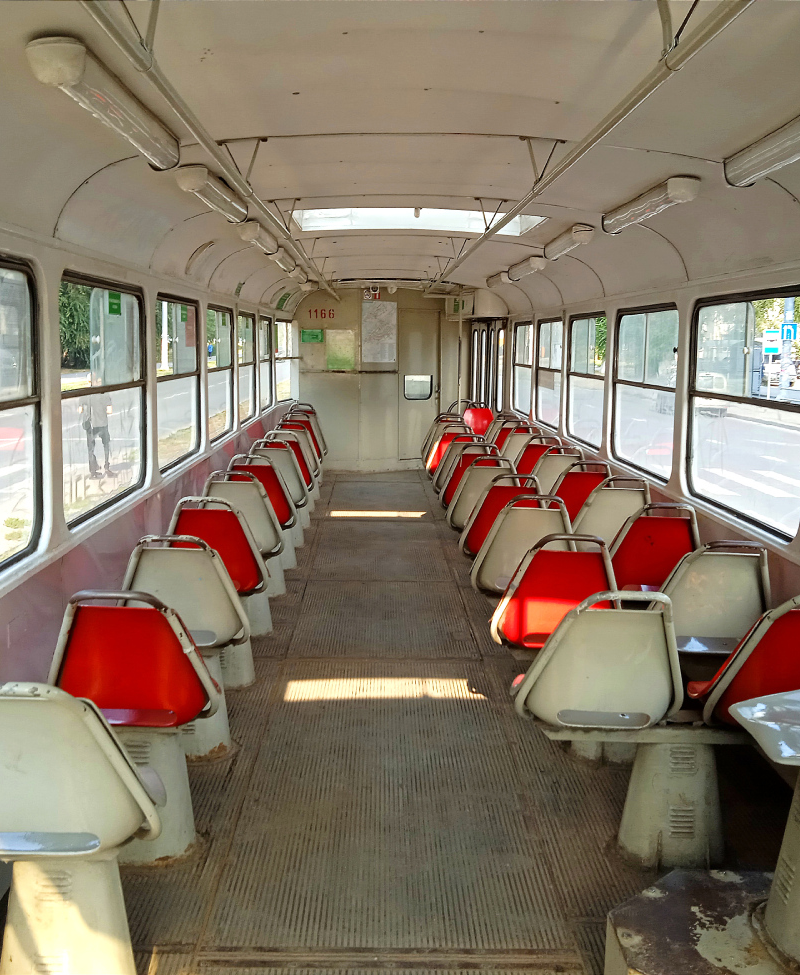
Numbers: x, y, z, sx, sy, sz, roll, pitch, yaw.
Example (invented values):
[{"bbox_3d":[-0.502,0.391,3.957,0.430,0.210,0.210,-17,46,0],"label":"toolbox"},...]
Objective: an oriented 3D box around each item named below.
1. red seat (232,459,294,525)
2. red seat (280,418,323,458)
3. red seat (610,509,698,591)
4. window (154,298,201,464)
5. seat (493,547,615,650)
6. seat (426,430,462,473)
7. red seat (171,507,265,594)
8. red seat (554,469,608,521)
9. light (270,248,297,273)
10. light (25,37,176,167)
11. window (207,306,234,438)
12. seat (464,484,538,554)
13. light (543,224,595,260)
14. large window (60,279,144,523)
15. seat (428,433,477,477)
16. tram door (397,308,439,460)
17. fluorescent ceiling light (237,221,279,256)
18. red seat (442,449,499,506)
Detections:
[{"bbox_3d":[-0.794,0.010,5.965,0.440,0.450,0.530,1,8,-2],"label":"red seat"},{"bbox_3d":[-0.914,-0.434,9.636,0.440,0.400,0.460,1,8,-1],"label":"red seat"},{"bbox_3d":[1.064,0.254,4.454,0.440,0.450,0.530,1,8,-2],"label":"red seat"},{"bbox_3d":[-1.154,-0.558,5.463,0.045,0.855,1.250,1,8,-2],"label":"window"},{"bbox_3d":[0.558,0.377,3.956,0.440,0.400,0.460,1,8,-1],"label":"seat"},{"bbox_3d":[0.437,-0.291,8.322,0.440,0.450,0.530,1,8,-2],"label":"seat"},{"bbox_3d":[-0.733,0.222,4.173,0.420,0.410,0.520,1,8,-2],"label":"red seat"},{"bbox_3d":[1.035,0.043,5.984,0.440,0.450,0.530,1,8,-2],"label":"red seat"},{"bbox_3d":[-0.790,-1.497,6.959,0.110,0.083,1.170,-11,8,0],"label":"light"},{"bbox_3d":[-0.684,-0.893,2.567,0.110,0.083,1.140,-11,8,0],"label":"light"},{"bbox_3d":[-1.190,-0.757,6.915,0.055,0.830,1.230,1,8,-2],"label":"window"},{"bbox_3d":[0.517,0.136,4.979,0.420,0.410,0.520,1,8,-2],"label":"seat"},{"bbox_3d":[0.899,-1.294,5.630,0.125,0.090,1.120,1,8,-2],"label":"light"},{"bbox_3d":[-1.120,-0.356,3.993,0.055,0.830,1.230,1,8,-2],"label":"large window"},{"bbox_3d":[0.469,-0.283,8.717,0.440,0.400,0.460,1,8,-1],"label":"seat"},{"bbox_3d":[0.225,-1.141,11.696,0.514,1.657,0.050,-4,9,-31],"label":"tram door"},{"bbox_3d":[-0.693,-1.219,5.217,0.110,0.090,0.970,1,8,-1],"label":"fluorescent ceiling light"},{"bbox_3d":[0.510,-0.066,7.154,0.440,0.400,0.460,1,8,-1],"label":"red seat"}]

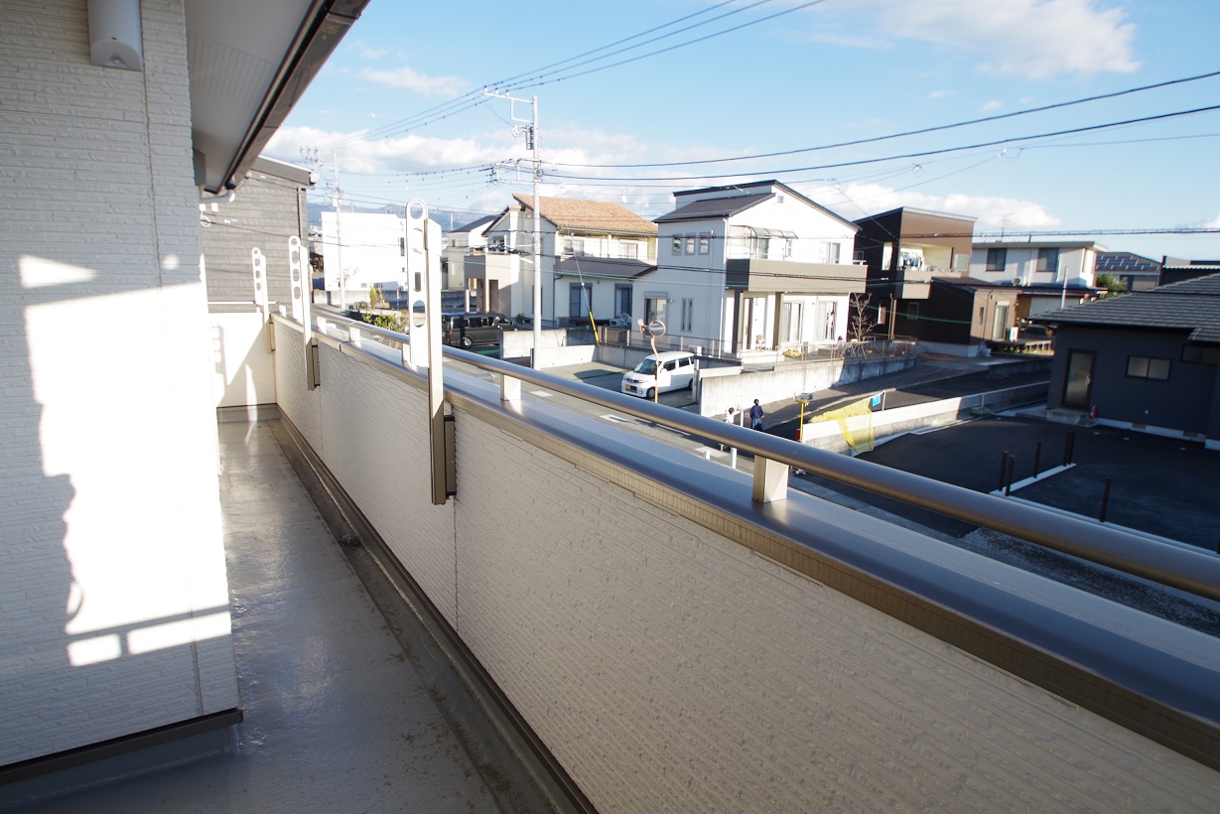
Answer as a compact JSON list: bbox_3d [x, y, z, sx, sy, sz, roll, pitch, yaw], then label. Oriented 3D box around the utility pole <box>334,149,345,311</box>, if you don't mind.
[{"bbox_3d":[-21.049,-13.679,50.219,0.450,12.100,0.450,-6,13,-32],"label":"utility pole"}]

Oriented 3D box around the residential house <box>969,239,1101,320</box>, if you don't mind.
[{"bbox_3d":[27.131,-7.532,42.388,7.500,6.200,8.000,-8,15,-41],"label":"residential house"}]

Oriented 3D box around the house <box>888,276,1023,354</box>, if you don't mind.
[{"bbox_3d":[19.819,-5.195,36.198,6.400,4.100,4.600,-6,13,-35],"label":"house"}]

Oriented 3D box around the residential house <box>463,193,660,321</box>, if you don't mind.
[{"bbox_3d":[-3.822,-10.299,45.139,10.100,8.510,11.500,-6,13,-32],"label":"residential house"}]

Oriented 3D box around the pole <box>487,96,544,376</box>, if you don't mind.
[{"bbox_3d":[-4.476,-8.037,30.141,2.700,12.700,0.500,-6,13,-32],"label":"pole"}]

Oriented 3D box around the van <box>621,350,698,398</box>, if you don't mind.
[{"bbox_3d":[2.087,-1.368,27.127,3.395,1.710,1.475,-9,15,-42],"label":"van"}]

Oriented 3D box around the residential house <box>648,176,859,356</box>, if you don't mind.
[{"bbox_3d":[7.393,-7.117,33.639,10.600,8.190,8.250,-7,14,-36],"label":"residential house"}]

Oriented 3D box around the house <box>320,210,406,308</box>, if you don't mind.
[{"bbox_3d":[-21.271,-14.030,60.512,8.200,7.150,8.000,0,11,-7],"label":"house"}]

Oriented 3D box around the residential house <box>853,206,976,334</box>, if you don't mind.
[{"bbox_3d":[17.645,-7.880,40.020,8.100,7.700,7.200,-6,13,-35],"label":"residential house"}]

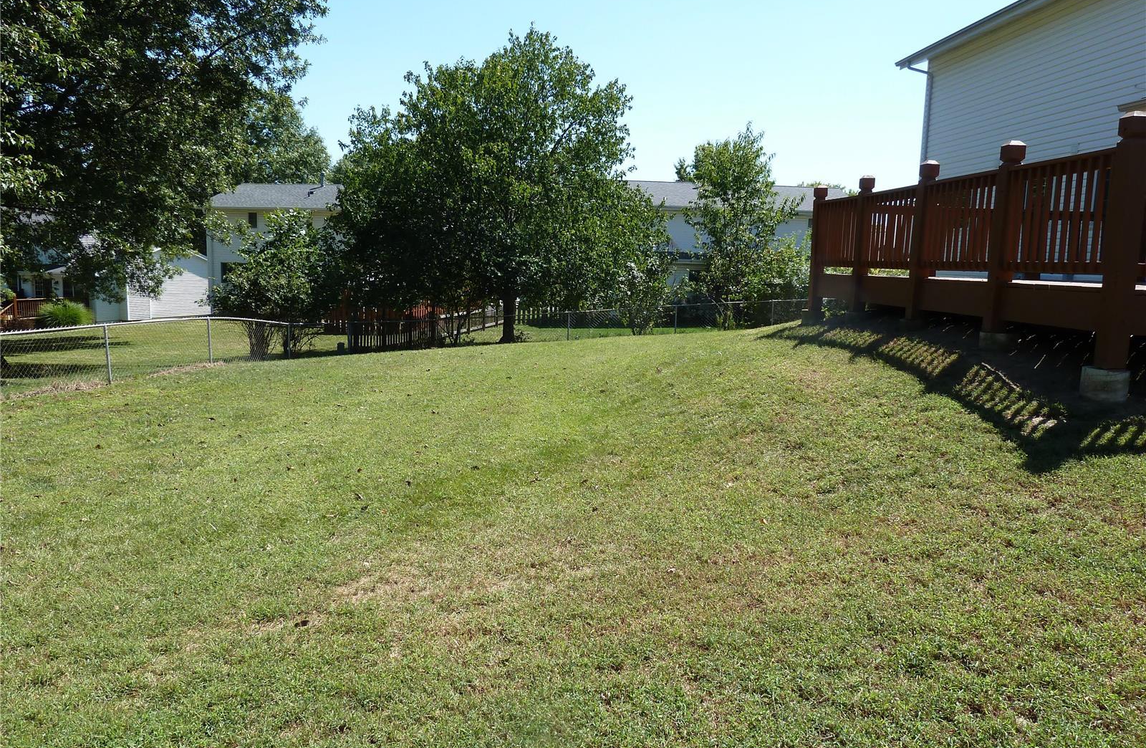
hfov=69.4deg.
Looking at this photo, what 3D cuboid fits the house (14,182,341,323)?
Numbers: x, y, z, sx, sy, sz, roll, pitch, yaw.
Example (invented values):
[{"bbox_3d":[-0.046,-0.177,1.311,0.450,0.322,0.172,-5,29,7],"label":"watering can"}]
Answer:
[{"bbox_3d":[-19.495,-7.055,44.996,17.000,7.400,10.000,0,8,-3],"label":"house"}]

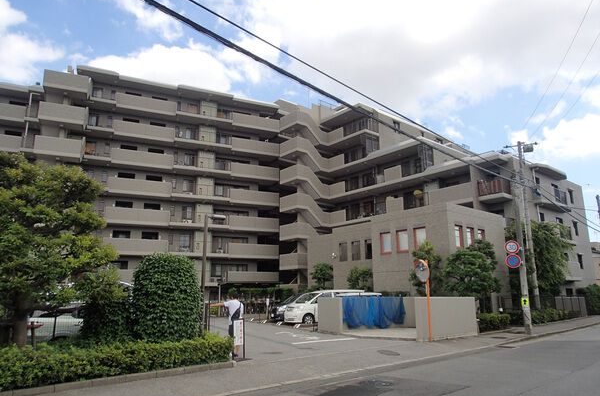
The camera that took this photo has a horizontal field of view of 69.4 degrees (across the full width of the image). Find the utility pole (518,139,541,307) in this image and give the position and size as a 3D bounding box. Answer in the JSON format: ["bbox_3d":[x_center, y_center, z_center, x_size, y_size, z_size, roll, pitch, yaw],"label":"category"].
[{"bbox_3d":[14.438,1.822,27.127,0.360,11.304,0.360,12,-17,-44],"label":"utility pole"}]

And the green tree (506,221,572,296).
[{"bbox_3d":[16.669,5.018,30.212,4.000,6.500,3.800,-7,-14,28],"label":"green tree"}]

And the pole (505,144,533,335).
[{"bbox_3d":[9.316,1.579,18.533,0.340,8.129,0.340,12,-17,-44],"label":"pole"}]

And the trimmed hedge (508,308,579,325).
[{"bbox_3d":[14.407,6.888,25.714,9.553,0.800,1.000,11,-17,-42],"label":"trimmed hedge"}]

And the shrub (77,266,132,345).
[{"bbox_3d":[-4.802,2.904,10.577,1.350,2.300,1.300,5,-14,-23],"label":"shrub"}]

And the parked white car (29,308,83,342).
[{"bbox_3d":[-5.173,3.728,12.369,4.500,1.460,1.700,5,-13,-21],"label":"parked white car"}]

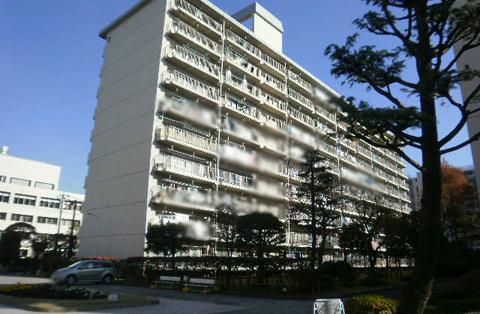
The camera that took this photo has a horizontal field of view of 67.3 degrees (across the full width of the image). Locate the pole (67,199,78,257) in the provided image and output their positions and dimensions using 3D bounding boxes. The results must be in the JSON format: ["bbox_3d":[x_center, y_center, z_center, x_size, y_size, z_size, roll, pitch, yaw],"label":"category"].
[{"bbox_3d":[-22.484,10.182,47.888,0.450,8.979,1.300,-13,-21,41],"label":"pole"}]

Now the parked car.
[{"bbox_3d":[-11.215,8.342,26.336,1.700,1.580,4.550,-13,-21,41],"label":"parked car"}]

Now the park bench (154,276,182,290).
[{"bbox_3d":[-4.630,7.859,22.656,1.980,0.740,0.650,-12,-20,39],"label":"park bench"}]

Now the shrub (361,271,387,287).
[{"bbox_3d":[9.923,9.124,26.911,1.850,1.000,1.400,-4,-16,19],"label":"shrub"}]

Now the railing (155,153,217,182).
[{"bbox_3d":[-5.028,1.189,33.313,1.135,1.342,6.317,-13,-21,41],"label":"railing"}]

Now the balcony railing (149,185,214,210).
[{"bbox_3d":[-5.084,3.816,32.592,1.135,1.342,6.317,-13,-21,41],"label":"balcony railing"}]

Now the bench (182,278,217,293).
[{"bbox_3d":[-2.304,7.238,20.215,1.980,0.740,0.650,-12,-20,39],"label":"bench"}]

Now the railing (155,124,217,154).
[{"bbox_3d":[-4.972,-1.476,34.044,1.135,1.342,6.317,-13,-21,41],"label":"railing"}]

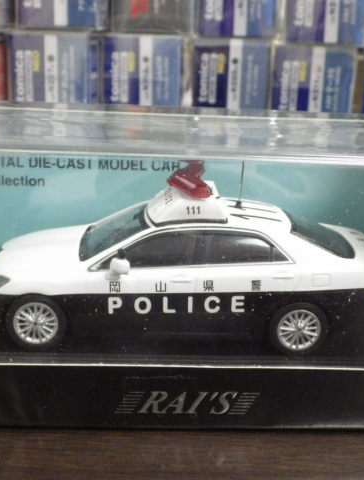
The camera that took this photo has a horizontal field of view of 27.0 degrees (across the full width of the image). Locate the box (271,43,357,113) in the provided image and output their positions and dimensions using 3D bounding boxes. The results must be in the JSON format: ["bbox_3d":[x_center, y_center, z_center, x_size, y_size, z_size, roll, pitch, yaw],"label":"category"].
[{"bbox_3d":[0.066,-0.096,0.452,0.045,0.044,0.085,0,19,-7],"label":"box"}]

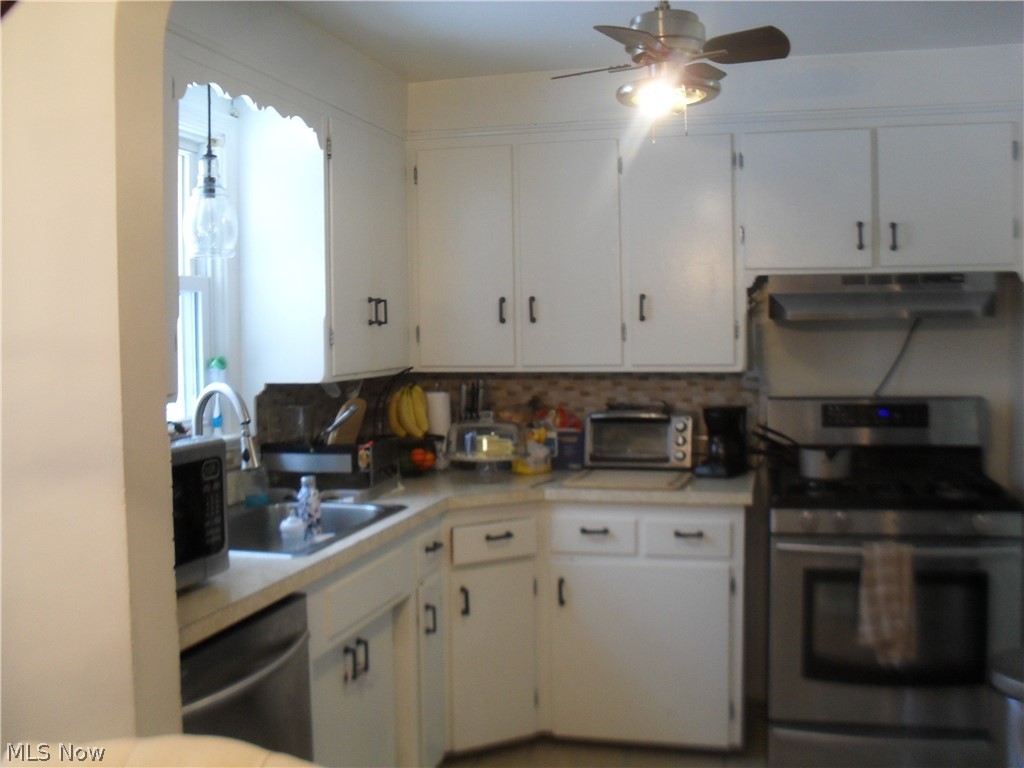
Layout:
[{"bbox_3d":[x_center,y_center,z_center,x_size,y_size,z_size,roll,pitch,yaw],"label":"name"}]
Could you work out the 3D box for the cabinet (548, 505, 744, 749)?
[{"bbox_3d":[0.517,0.795,3.755,0.668,0.824,0.650,0,3,14],"label":"cabinet"}]

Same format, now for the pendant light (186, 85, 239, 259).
[{"bbox_3d":[-0.824,-0.589,2.823,0.150,0.510,0.150,0,3,14],"label":"pendant light"}]

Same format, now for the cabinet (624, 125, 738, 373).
[{"bbox_3d":[0.625,-0.475,3.804,0.422,0.840,0.340,0,3,14],"label":"cabinet"}]

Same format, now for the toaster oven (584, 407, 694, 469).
[{"bbox_3d":[0.496,0.206,3.938,0.393,0.225,0.290,0,3,14],"label":"toaster oven"}]

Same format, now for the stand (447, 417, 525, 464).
[{"bbox_3d":[-0.104,0.226,3.902,0.280,0.230,0.280,0,3,14],"label":"stand"}]

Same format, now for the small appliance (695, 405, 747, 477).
[{"bbox_3d":[0.762,0.199,3.792,0.180,0.270,0.150,-2,3,-26],"label":"small appliance"}]

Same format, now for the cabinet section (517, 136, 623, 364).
[{"bbox_3d":[0.249,-0.477,3.904,0.390,0.808,0.320,0,4,14],"label":"cabinet section"}]

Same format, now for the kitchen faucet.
[{"bbox_3d":[-0.800,0.195,2.910,0.225,0.397,0.075,0,3,14],"label":"kitchen faucet"}]

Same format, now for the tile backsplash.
[{"bbox_3d":[0.040,0.125,3.700,1.607,0.330,0.930,0,3,14],"label":"tile backsplash"}]

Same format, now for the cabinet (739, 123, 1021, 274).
[{"bbox_3d":[1.266,-0.631,3.626,0.951,0.510,0.340,0,3,14],"label":"cabinet"}]

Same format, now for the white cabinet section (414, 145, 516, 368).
[{"bbox_3d":[-0.129,-0.477,3.999,0.372,0.812,0.320,0,4,14],"label":"white cabinet section"}]

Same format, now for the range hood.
[{"bbox_3d":[1.271,-0.297,3.617,0.761,0.152,0.430,0,3,14],"label":"range hood"}]

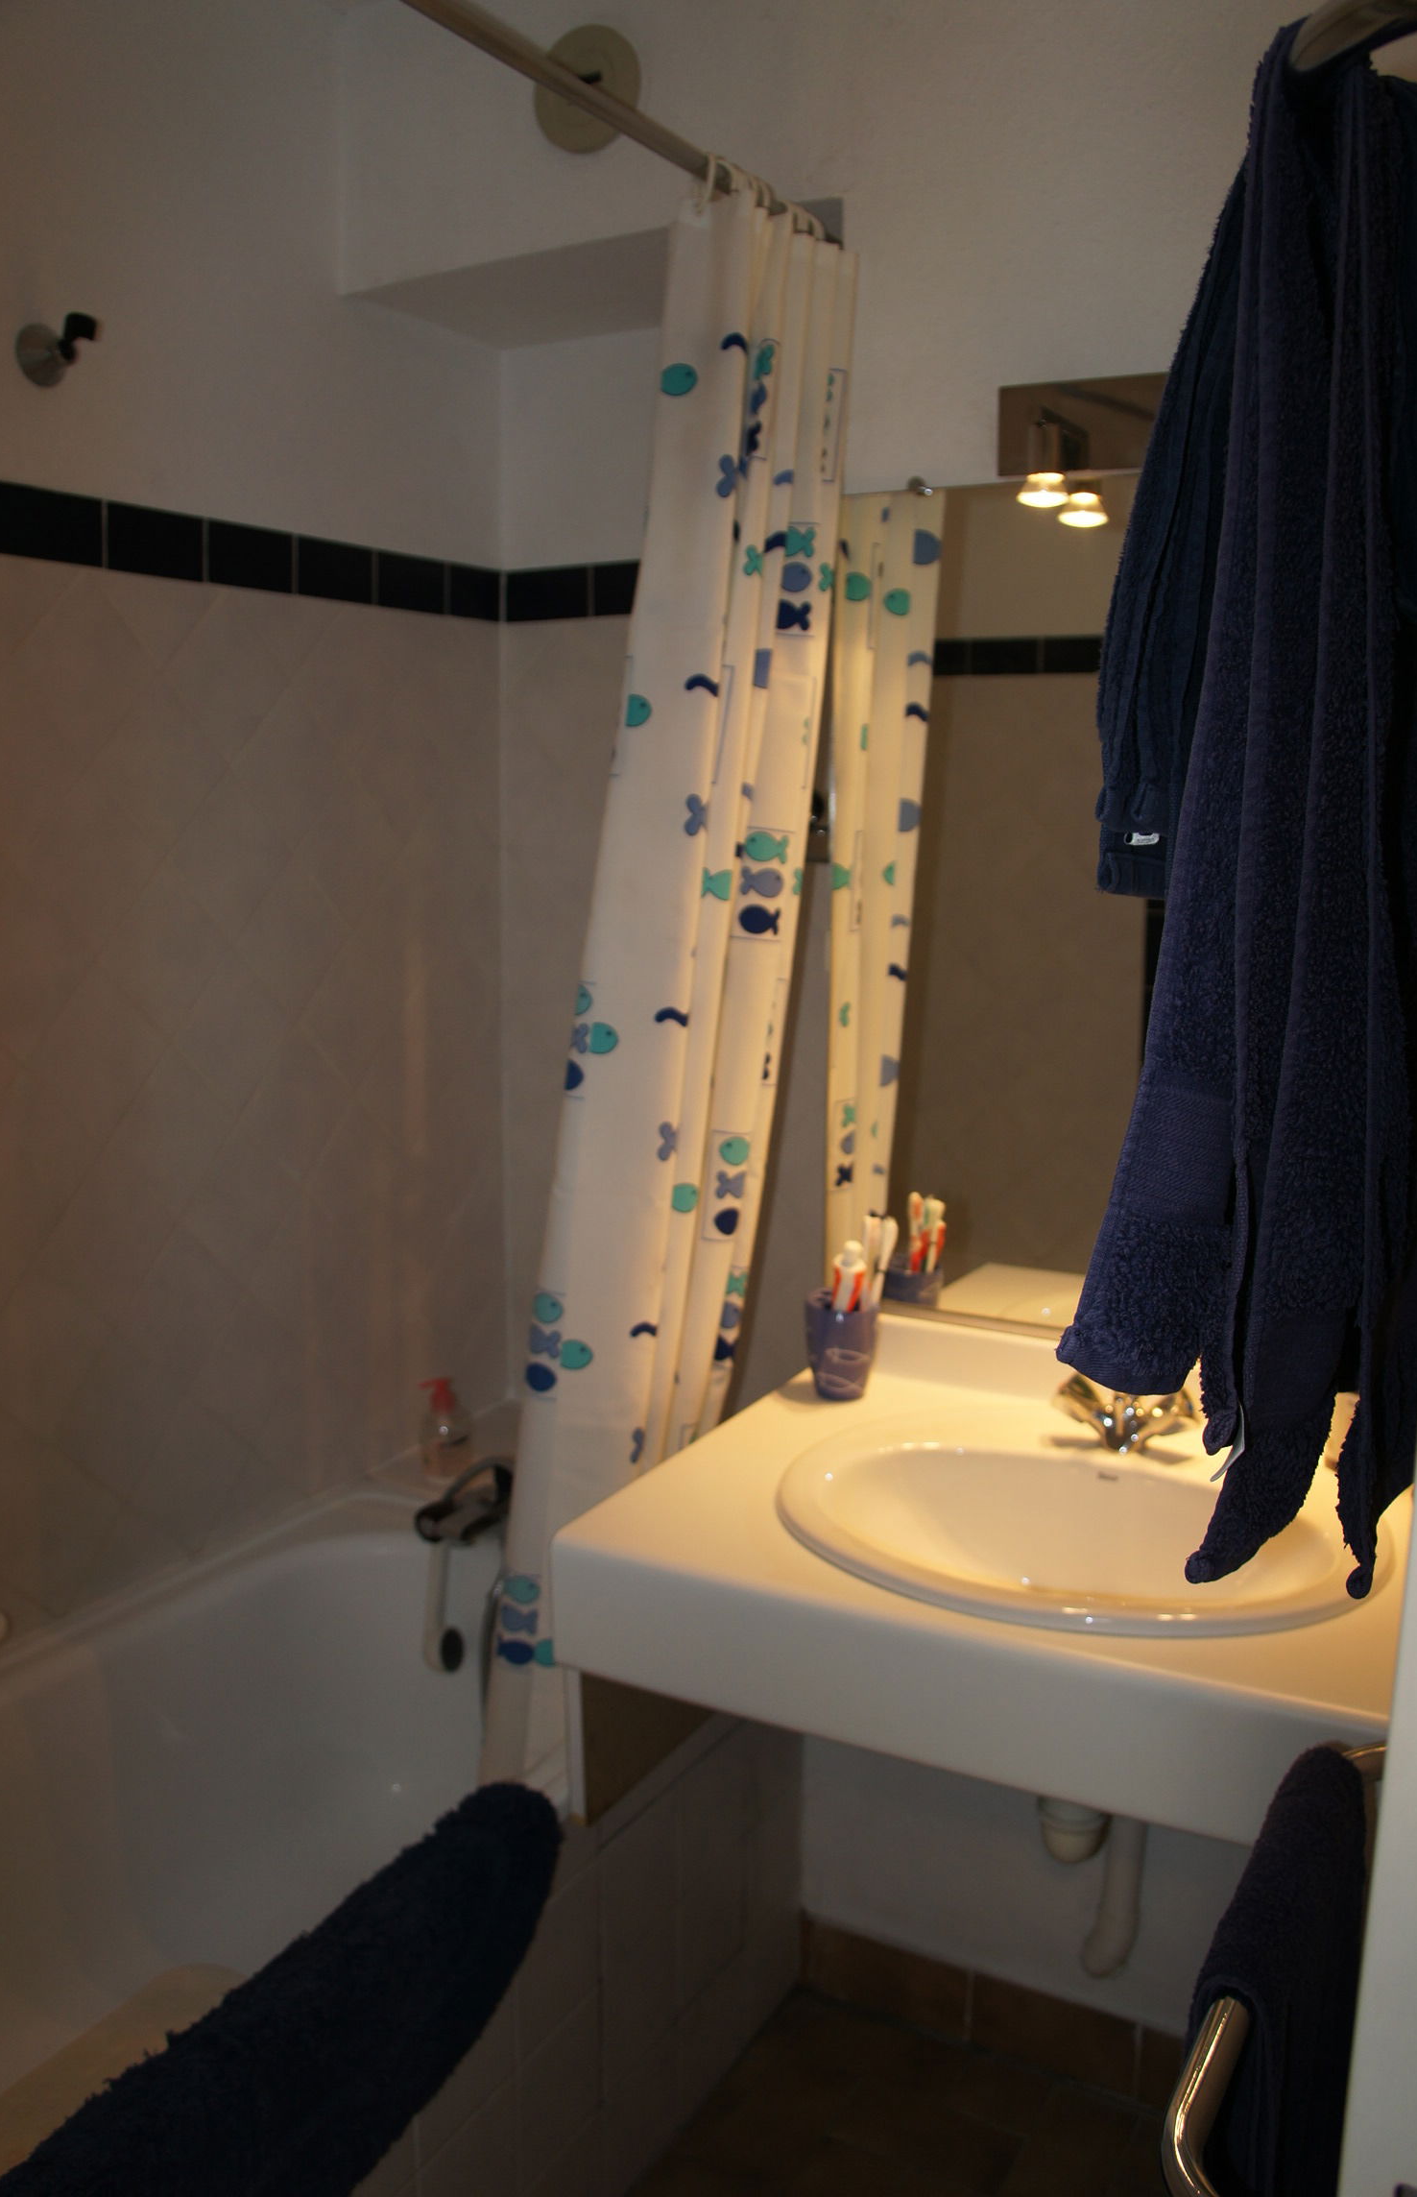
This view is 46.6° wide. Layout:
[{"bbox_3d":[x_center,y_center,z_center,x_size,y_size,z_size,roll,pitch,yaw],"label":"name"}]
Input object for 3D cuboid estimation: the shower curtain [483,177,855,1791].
[{"bbox_3d":[-0.046,-0.046,1.745,0.180,1.770,0.560,6,12,30],"label":"shower curtain"}]

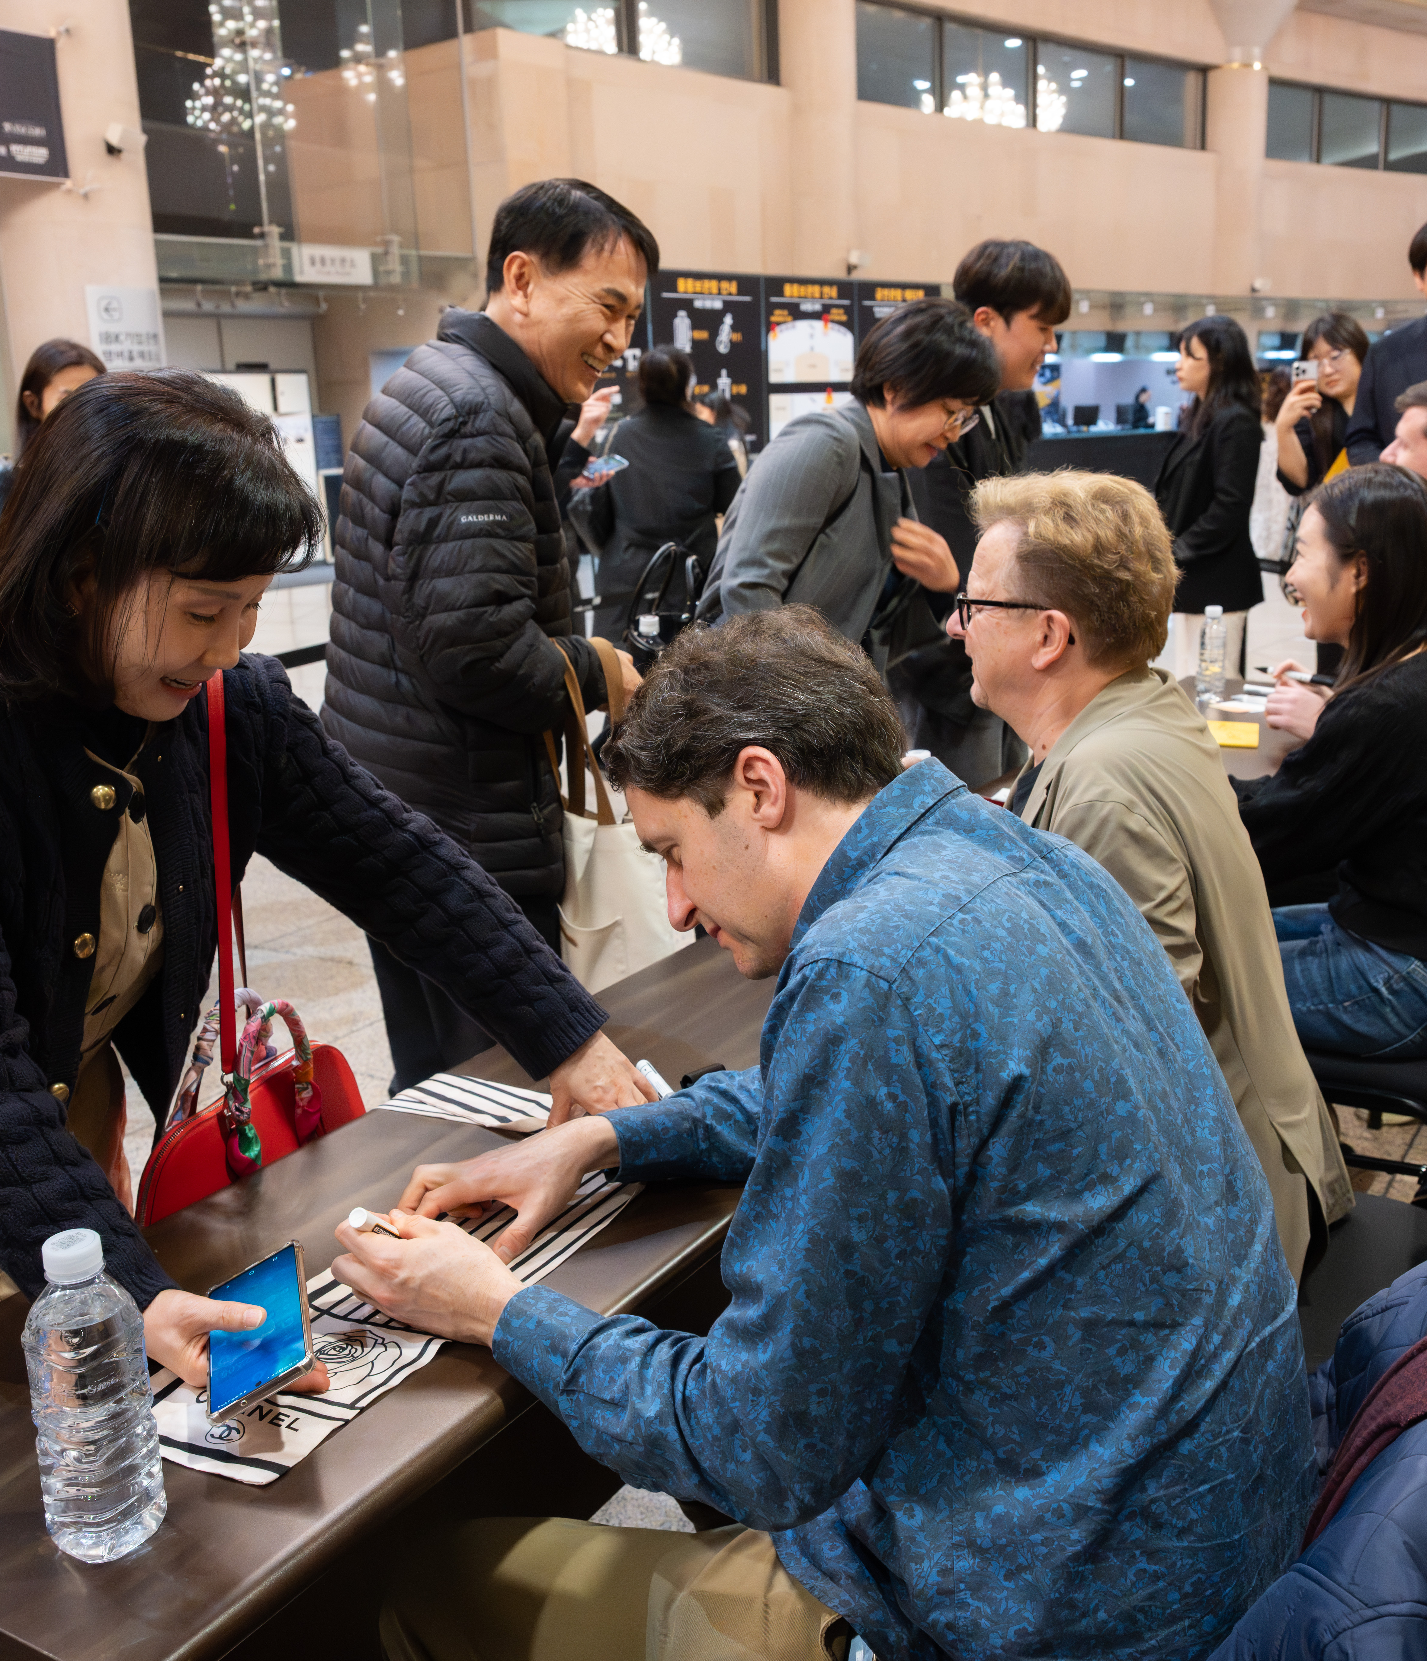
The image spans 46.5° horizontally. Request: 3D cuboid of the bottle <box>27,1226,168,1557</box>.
[{"bbox_3d":[-0.353,0.313,0.930,0.063,0.176,0.063,6,16,30],"label":"bottle"}]

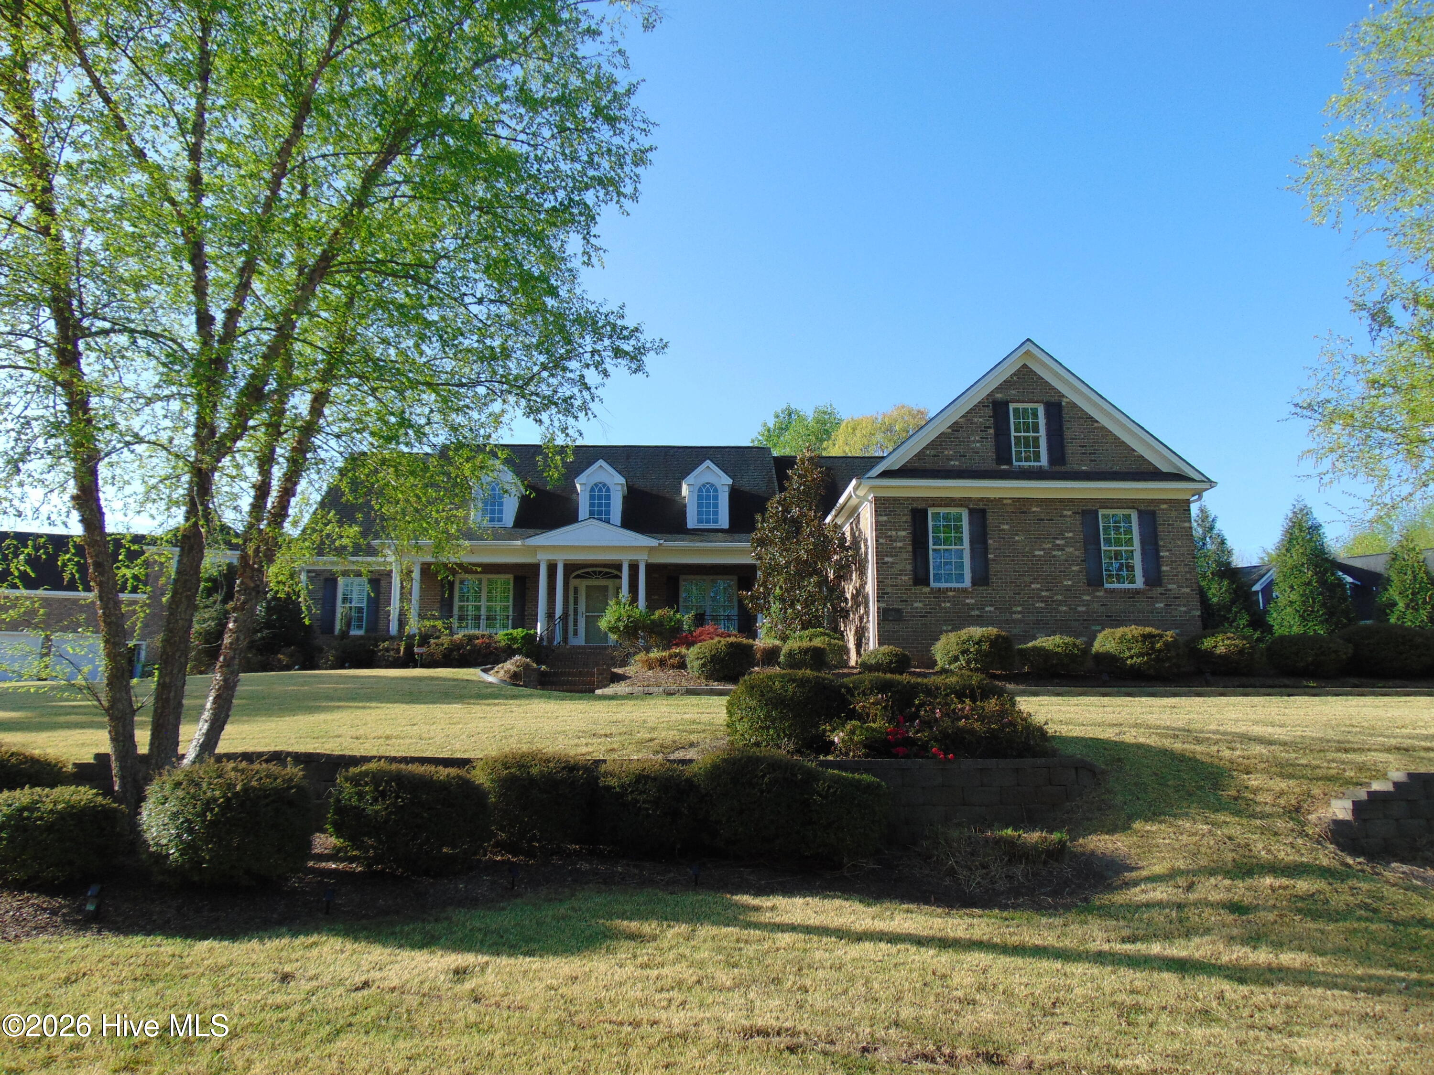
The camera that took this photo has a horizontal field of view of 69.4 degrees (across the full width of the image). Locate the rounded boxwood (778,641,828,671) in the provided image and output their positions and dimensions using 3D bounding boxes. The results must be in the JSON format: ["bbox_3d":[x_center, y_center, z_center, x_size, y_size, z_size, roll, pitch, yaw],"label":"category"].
[{"bbox_3d":[1.812,2.512,21.909,1.040,0.635,1.040,0,-11,-2],"label":"rounded boxwood"}]

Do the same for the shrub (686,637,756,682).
[{"bbox_3d":[0.081,2.645,22.304,1.490,0.950,1.400,0,-10,-3],"label":"shrub"}]

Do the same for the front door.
[{"bbox_3d":[-3.537,2.327,30.509,0.996,2.040,0.080,0,-11,-2],"label":"front door"}]

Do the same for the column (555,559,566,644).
[{"bbox_3d":[-4.316,1.776,28.500,0.250,2.390,0.250,0,-10,-3],"label":"column"}]

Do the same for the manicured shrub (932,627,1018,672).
[{"bbox_3d":[5.164,2.266,20.813,1.600,0.880,1.480,0,-10,-3],"label":"manicured shrub"}]

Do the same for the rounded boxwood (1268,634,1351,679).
[{"bbox_3d":[12.017,2.409,21.079,1.520,0.900,1.420,0,-10,-3],"label":"rounded boxwood"}]

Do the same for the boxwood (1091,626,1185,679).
[{"bbox_3d":[8.461,2.318,20.801,1.787,1.047,1.573,0,-11,-2],"label":"boxwood"}]

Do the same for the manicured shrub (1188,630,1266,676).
[{"bbox_3d":[10.320,2.366,21.002,1.400,0.870,1.300,0,-10,-3],"label":"manicured shrub"}]

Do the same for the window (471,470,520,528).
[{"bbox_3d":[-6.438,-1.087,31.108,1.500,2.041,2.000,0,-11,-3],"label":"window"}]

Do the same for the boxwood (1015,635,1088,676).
[{"bbox_3d":[6.760,2.387,20.919,1.408,0.806,1.338,0,-11,-2],"label":"boxwood"}]

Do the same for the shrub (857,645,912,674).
[{"bbox_3d":[3.396,2.489,21.013,1.125,0.585,1.068,0,-11,-2],"label":"shrub"}]

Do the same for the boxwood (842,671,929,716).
[{"bbox_3d":[2.105,2.122,12.944,1.050,0.840,1.050,0,-11,-3],"label":"boxwood"}]

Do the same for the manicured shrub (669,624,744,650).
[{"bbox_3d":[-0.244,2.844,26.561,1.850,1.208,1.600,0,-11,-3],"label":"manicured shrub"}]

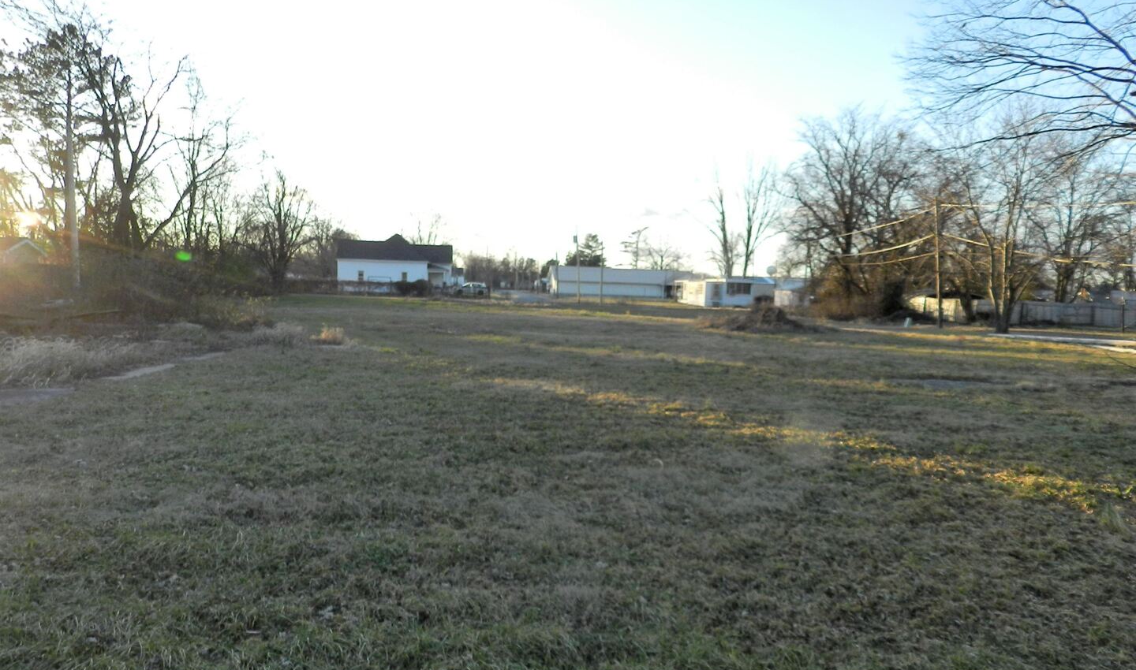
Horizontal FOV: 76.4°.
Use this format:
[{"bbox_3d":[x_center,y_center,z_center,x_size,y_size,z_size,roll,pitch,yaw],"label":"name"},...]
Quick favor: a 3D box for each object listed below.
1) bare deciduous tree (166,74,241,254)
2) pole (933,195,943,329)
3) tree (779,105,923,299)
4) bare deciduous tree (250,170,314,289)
[{"bbox_3d":[-24.398,-9.794,48.000,4.900,14.929,4.700,1,4,-6],"label":"bare deciduous tree"},{"bbox_3d":[22.314,-4.411,43.500,0.270,8.007,0.270,-5,4,-6],"label":"pole"},{"bbox_3d":[22.063,-9.396,56.000,10.600,16.108,10.000,1,4,-6],"label":"tree"},{"bbox_3d":[-29.030,-10.454,73.000,6.300,12.204,6.200,1,4,-6],"label":"bare deciduous tree"}]

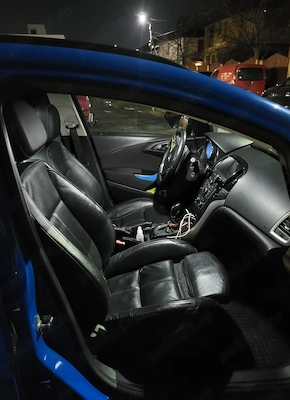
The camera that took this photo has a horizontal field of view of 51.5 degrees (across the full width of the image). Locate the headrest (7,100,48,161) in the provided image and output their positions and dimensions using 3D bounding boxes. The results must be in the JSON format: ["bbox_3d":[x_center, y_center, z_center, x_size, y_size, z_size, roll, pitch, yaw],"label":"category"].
[{"bbox_3d":[-0.397,-0.227,0.965,0.110,0.180,0.250,-20,23,0],"label":"headrest"}]

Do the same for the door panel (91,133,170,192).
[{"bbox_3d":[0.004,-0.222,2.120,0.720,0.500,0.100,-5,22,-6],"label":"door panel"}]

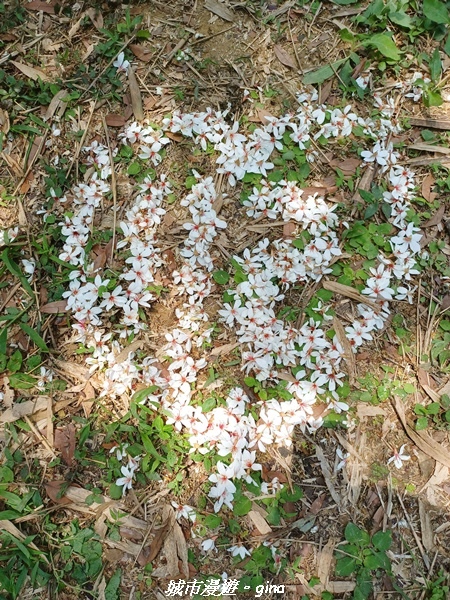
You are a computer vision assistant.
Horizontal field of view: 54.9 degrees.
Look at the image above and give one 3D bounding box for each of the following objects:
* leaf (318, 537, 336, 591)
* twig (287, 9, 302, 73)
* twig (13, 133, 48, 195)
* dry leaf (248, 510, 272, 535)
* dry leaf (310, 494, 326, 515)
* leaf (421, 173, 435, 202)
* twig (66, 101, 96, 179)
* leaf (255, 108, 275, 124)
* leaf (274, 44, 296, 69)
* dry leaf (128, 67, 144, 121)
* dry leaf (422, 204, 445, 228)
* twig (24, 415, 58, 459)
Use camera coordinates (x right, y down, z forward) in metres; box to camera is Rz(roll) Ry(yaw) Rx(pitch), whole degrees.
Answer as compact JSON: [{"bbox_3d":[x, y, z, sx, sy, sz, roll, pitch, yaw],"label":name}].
[{"bbox_3d":[0.158,0.403,0.663,0.018,0.011,0.074,17,71,6],"label":"leaf"},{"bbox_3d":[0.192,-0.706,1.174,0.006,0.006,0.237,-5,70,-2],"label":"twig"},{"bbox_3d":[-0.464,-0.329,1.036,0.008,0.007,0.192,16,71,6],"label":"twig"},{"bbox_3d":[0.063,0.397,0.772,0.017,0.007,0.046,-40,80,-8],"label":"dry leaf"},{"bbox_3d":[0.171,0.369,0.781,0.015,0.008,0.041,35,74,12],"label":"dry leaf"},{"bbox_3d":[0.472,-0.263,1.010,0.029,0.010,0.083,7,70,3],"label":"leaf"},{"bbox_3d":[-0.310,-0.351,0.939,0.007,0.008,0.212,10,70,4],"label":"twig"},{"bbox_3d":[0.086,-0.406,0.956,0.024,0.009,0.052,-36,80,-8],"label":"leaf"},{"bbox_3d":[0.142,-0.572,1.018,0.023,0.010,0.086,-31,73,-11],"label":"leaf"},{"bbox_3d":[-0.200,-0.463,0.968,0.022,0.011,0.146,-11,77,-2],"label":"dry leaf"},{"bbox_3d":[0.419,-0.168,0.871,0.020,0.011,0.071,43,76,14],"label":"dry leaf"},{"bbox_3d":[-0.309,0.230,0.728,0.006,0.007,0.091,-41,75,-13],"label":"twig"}]

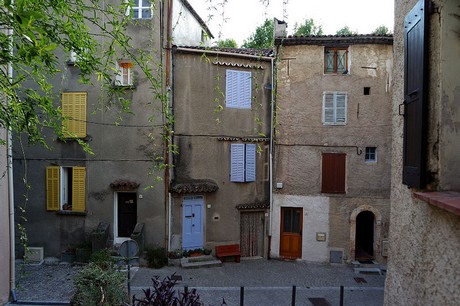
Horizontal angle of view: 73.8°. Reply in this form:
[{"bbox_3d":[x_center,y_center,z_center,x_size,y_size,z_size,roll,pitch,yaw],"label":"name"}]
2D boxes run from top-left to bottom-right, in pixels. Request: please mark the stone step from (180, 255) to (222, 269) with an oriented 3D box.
[{"bbox_3d":[-1.151,4.300,12.200,1.543,0.284,0.670,0,2,-17],"label":"stone step"}]

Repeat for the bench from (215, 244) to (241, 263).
[{"bbox_3d":[-0.091,4.166,12.687,1.035,0.639,0.406,0,2,-17],"label":"bench"}]

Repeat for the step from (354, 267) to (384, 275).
[{"bbox_3d":[5.705,4.862,12.657,1.086,0.142,0.406,1,2,4],"label":"step"}]

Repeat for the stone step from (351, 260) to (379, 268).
[{"bbox_3d":[5.750,4.739,13.022,1.076,0.152,0.345,1,2,4],"label":"stone step"}]

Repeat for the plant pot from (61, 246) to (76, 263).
[{"bbox_3d":[-6.413,4.031,12.172,0.500,0.520,0.460,1,2,2],"label":"plant pot"}]

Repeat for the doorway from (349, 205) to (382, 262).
[{"bbox_3d":[5.893,3.502,13.296,1.340,2.436,0.304,1,2,4],"label":"doorway"}]

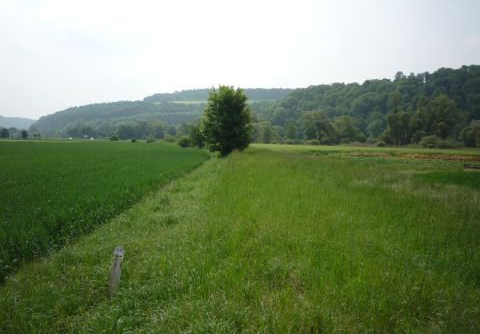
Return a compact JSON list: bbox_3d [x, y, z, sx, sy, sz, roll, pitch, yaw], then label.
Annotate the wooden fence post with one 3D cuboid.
[{"bbox_3d":[-1.230,1.050,4.400,0.110,0.520,0.110,8,4,-15],"label":"wooden fence post"}]

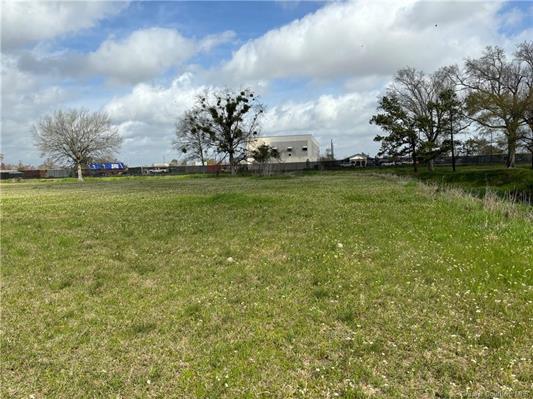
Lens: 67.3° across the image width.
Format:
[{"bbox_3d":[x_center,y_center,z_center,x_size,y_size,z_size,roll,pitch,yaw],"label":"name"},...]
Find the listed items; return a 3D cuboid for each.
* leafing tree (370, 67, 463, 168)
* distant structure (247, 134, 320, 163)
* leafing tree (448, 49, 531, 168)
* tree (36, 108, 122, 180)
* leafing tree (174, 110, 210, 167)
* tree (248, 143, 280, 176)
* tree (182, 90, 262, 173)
[{"bbox_3d":[20.760,-10.930,55.000,12.920,14.160,10.340,-2,5,0],"label":"leafing tree"},{"bbox_3d":[6.340,-13.800,122.720,17.700,8.950,30.000,-1,5,11],"label":"distant structure"},{"bbox_3d":[31.350,-12.880,56.000,11.200,17.080,10.640,-2,5,0],"label":"leafing tree"},{"bbox_3d":[-27.720,-8.110,59.000,12.980,10.620,11.680,-2,5,0],"label":"tree"},{"bbox_3d":[-14.060,-11.210,76.000,6.840,12.160,6.150,-2,5,0],"label":"leafing tree"},{"bbox_3d":[-0.310,-6.200,62.000,4.960,5.270,4.460,-2,5,0],"label":"tree"},{"bbox_3d":[-6.510,-10.460,62.000,12.400,13.480,10.540,-2,5,0],"label":"tree"}]

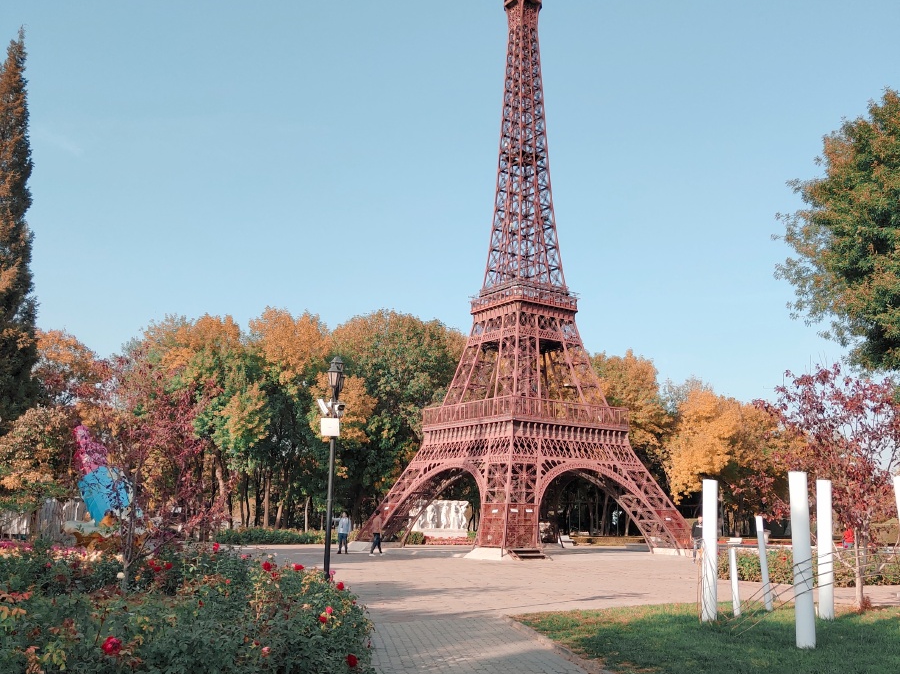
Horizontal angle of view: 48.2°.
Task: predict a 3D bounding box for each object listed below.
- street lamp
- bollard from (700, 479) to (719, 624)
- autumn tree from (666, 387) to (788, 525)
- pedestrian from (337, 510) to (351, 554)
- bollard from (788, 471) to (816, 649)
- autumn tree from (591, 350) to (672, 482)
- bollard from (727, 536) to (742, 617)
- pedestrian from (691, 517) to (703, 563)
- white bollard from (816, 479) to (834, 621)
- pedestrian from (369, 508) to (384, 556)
[{"bbox_3d":[-2.338,2.621,19.921,0.500,4.573,0.450,2,-11,-6],"label":"street lamp"},{"bbox_3d":[3.538,2.896,13.673,0.200,1.883,0.200,-2,-11,14],"label":"bollard"},{"bbox_3d":[18.358,8.617,66.998,8.000,10.853,8.000,-2,-11,15],"label":"autumn tree"},{"bbox_3d":[-4.334,8.052,41.330,0.550,1.715,0.350,2,-11,-6],"label":"pedestrian"},{"bbox_3d":[3.806,2.399,10.872,0.200,1.865,0.200,-3,-11,19],"label":"bollard"},{"bbox_3d":[12.088,7.744,71.280,8.500,13.919,8.500,-1,-11,10],"label":"autumn tree"},{"bbox_3d":[4.075,3.517,14.387,0.105,0.947,0.105,-2,-11,15],"label":"bollard"},{"bbox_3d":[9.327,7.640,37.751,0.500,1.719,0.380,-2,-11,14],"label":"pedestrian"},{"bbox_3d":[5.127,2.906,13.723,0.200,1.877,0.200,-3,-11,20],"label":"white bollard"},{"bbox_3d":[-2.765,7.504,38.451,0.550,1.742,0.500,7,-12,-30],"label":"pedestrian"}]

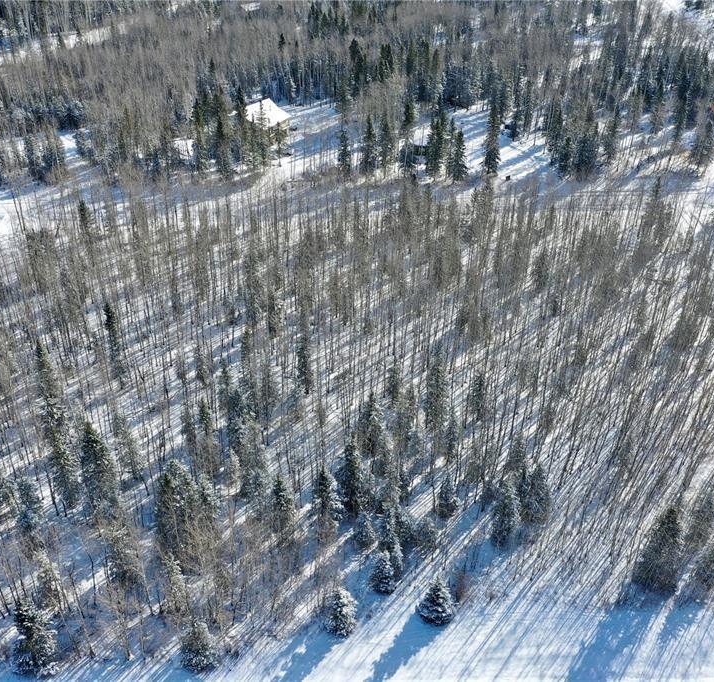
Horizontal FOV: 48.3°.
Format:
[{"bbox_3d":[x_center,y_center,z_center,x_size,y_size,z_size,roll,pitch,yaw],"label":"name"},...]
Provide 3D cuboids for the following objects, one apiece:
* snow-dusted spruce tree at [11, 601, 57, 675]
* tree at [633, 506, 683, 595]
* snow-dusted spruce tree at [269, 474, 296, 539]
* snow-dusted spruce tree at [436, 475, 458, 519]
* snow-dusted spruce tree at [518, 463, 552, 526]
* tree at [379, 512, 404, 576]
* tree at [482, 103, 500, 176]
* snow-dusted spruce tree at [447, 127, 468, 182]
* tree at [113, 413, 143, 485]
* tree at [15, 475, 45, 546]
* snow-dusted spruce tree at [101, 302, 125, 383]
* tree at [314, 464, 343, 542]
[{"bbox_3d":[-29.087,25.597,70.110,3.820,8.960,3.820,2,34,0],"label":"snow-dusted spruce tree"},{"bbox_3d":[30.858,20.285,78.966,4.680,10.810,4.680,2,34,0],"label":"tree"},{"bbox_3d":[-8.903,19.146,93.621,3.090,9.720,3.090,2,33,0],"label":"snow-dusted spruce tree"},{"bbox_3d":[11.340,19.080,98.970,2.770,6.590,2.770,7,33,8],"label":"snow-dusted spruce tree"},{"bbox_3d":[22.290,18.520,97.910,4.140,9.370,4.140,12,34,15],"label":"snow-dusted spruce tree"},{"bbox_3d":[3.536,20.227,79.757,2.670,8.590,2.670,2,34,0],"label":"tree"},{"bbox_3d":[28.532,-42.028,165.202,3.850,15.800,3.850,2,34,0],"label":"tree"},{"bbox_3d":[24.700,-44.980,192.180,4.880,12.800,4.880,6,33,6],"label":"snow-dusted spruce tree"},{"bbox_3d":[-29.760,13.360,101.740,3.990,10.630,3.990,-10,35,-17],"label":"tree"},{"bbox_3d":[-33.856,17.216,81.456,2.600,9.690,2.600,2,34,0],"label":"tree"},{"bbox_3d":[-36.580,0.330,117.750,3.270,14.550,3.270,-9,35,-17],"label":"snow-dusted spruce tree"},{"bbox_3d":[-3.236,18.606,93.429,3.600,11.130,3.600,2,33,0],"label":"tree"}]

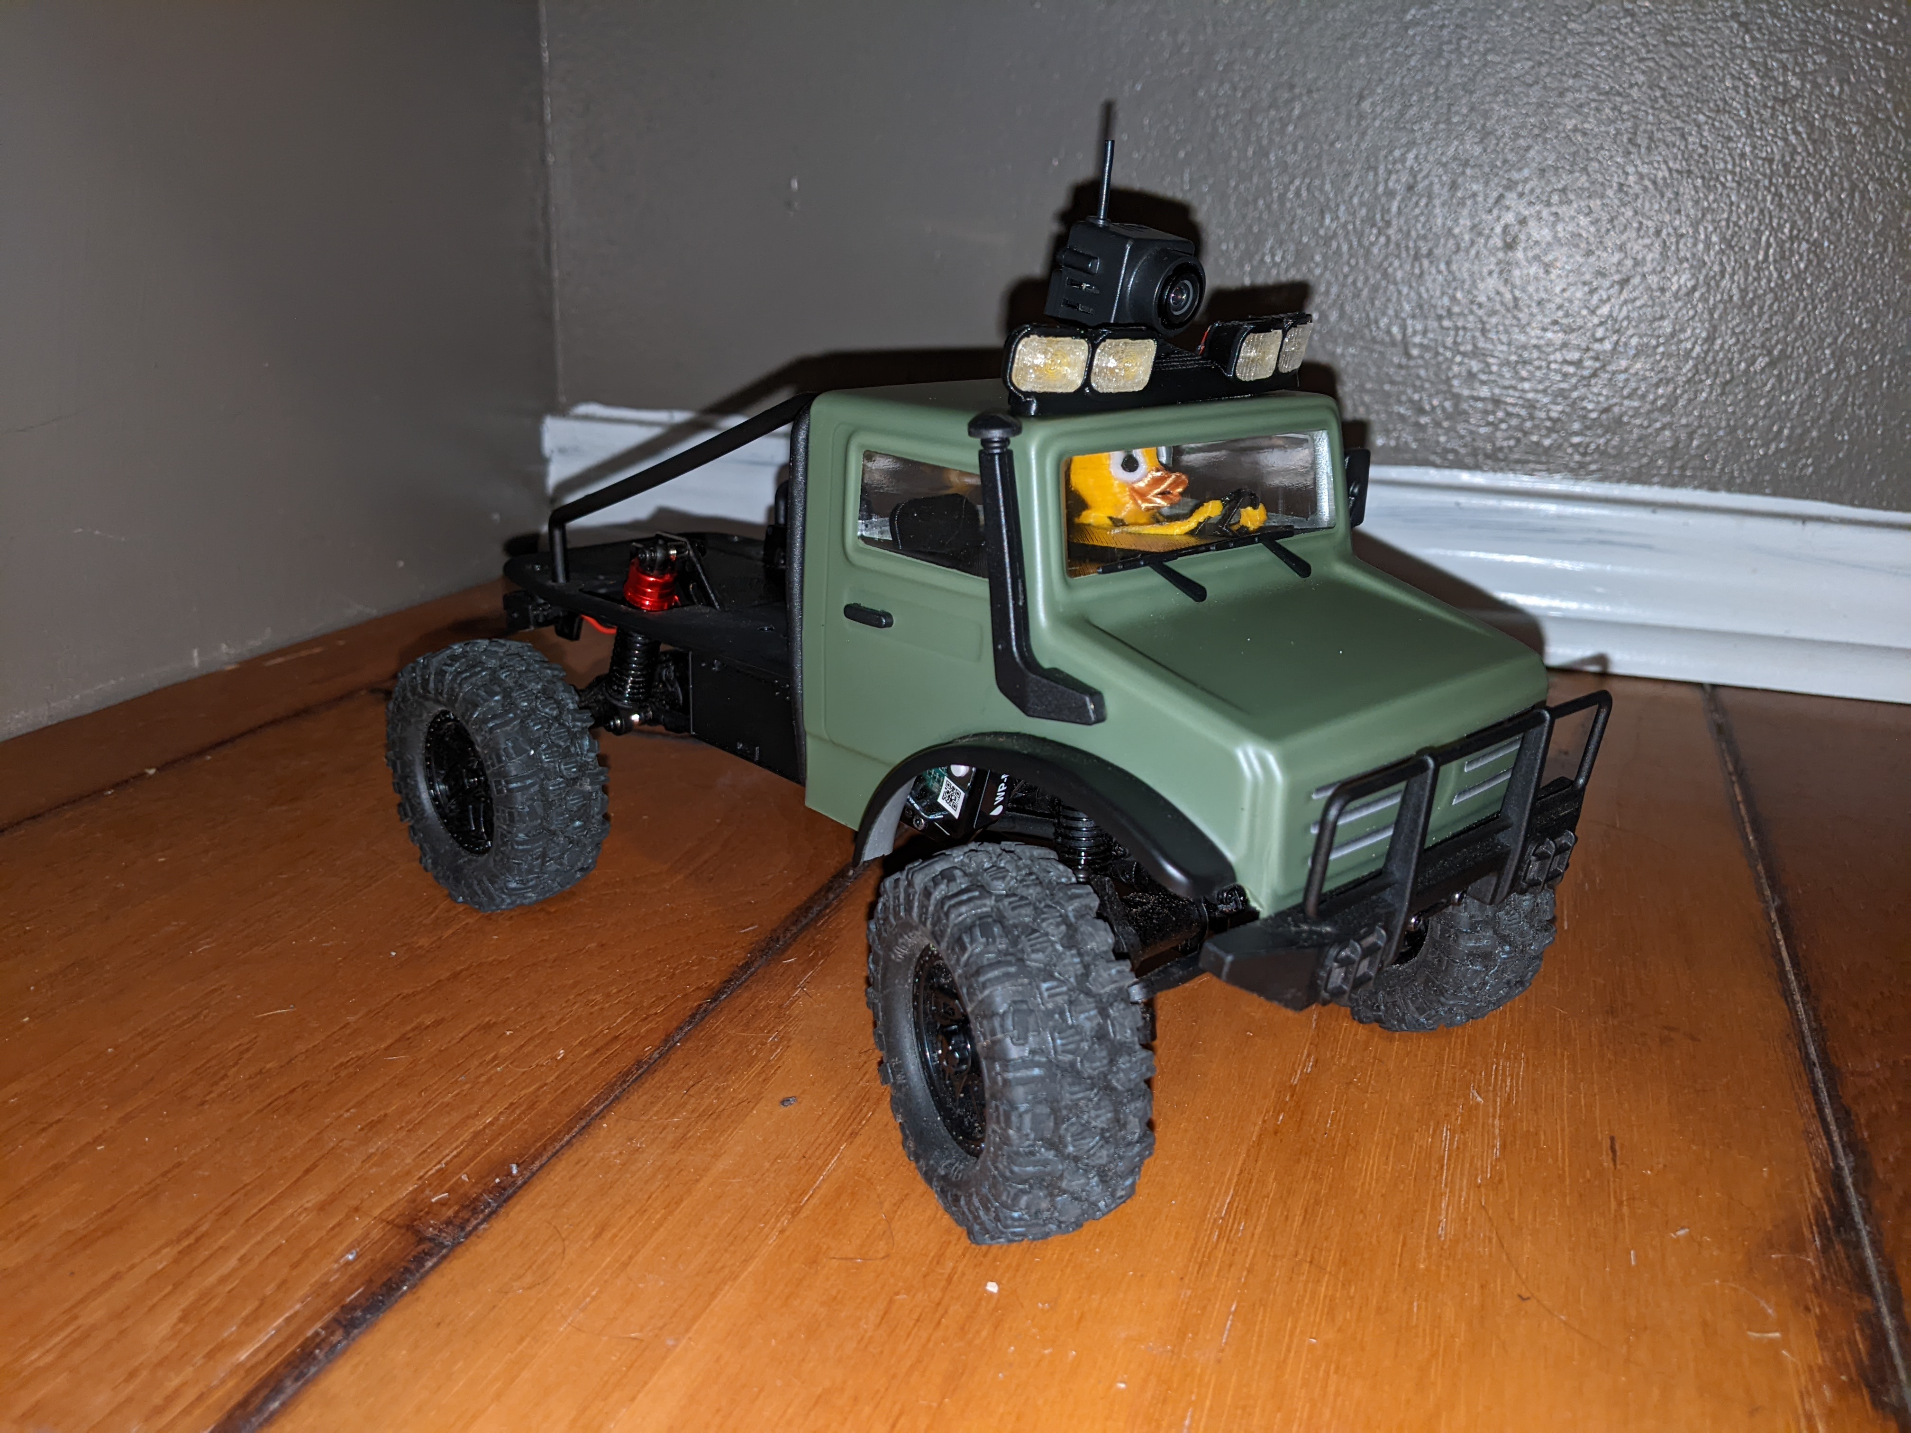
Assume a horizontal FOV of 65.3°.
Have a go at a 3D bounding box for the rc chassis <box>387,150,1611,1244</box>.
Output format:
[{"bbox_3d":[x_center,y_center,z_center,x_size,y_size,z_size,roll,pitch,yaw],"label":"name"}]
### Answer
[{"bbox_3d":[-0.004,-0.028,0.311,0.148,0.168,0.254,-14,24,-41],"label":"rc chassis"}]

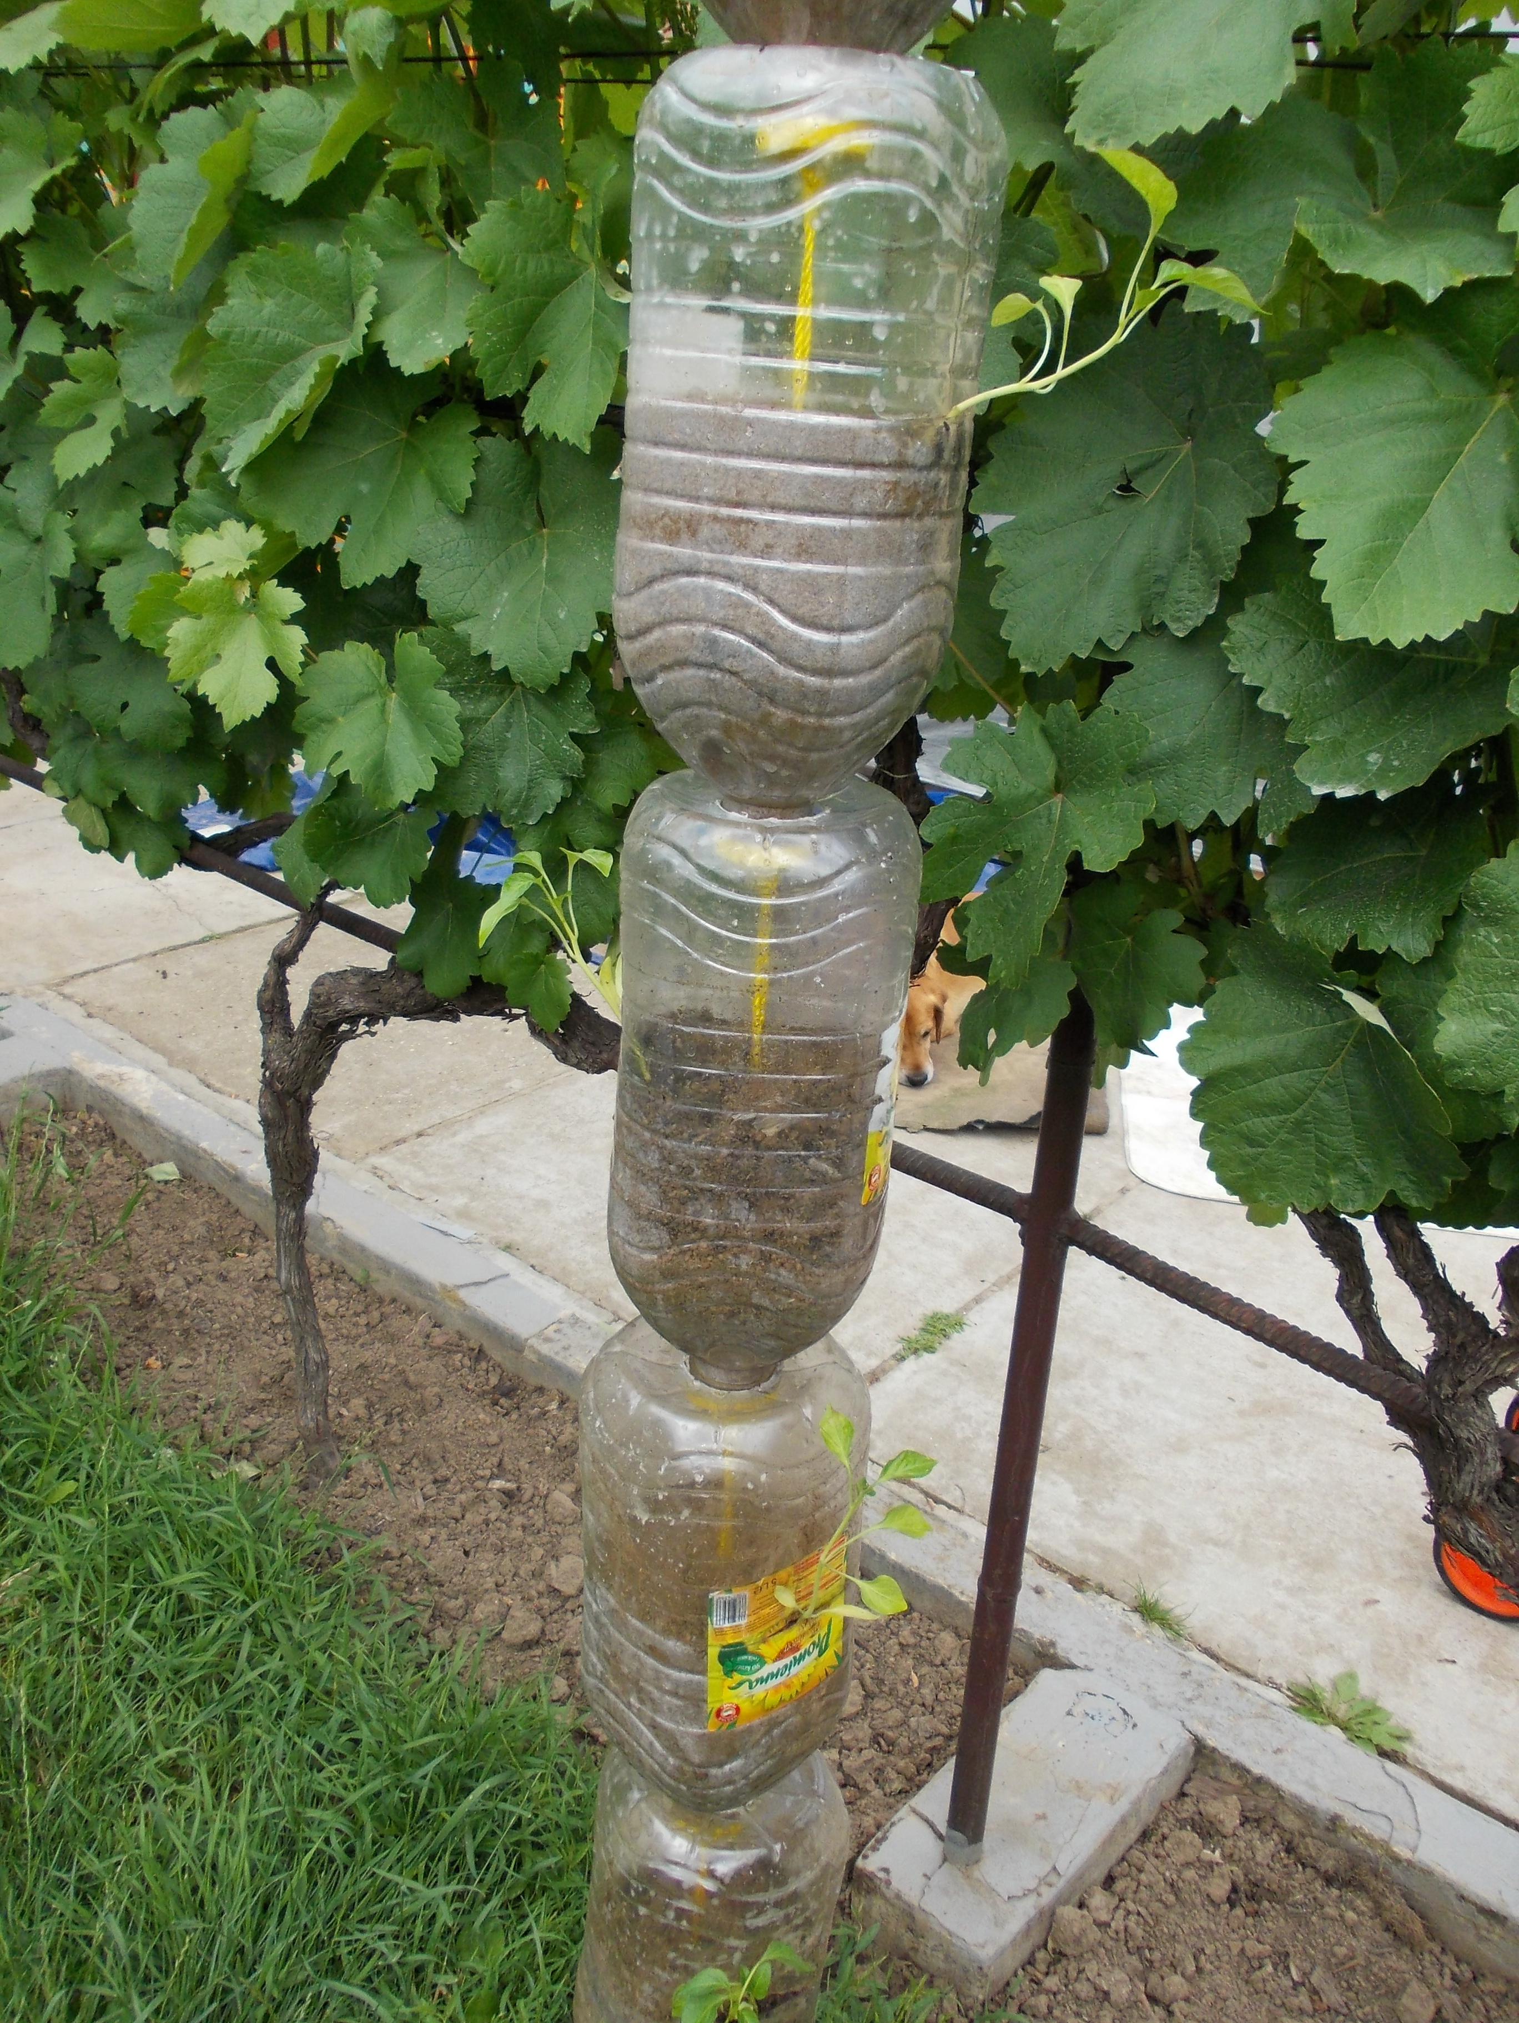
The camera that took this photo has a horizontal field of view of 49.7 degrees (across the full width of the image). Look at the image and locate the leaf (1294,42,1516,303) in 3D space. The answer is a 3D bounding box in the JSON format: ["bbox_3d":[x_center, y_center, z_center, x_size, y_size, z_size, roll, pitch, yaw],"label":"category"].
[{"bbox_3d":[0.366,-0.476,0.930,0.140,0.155,0.070,14,5,24],"label":"leaf"}]

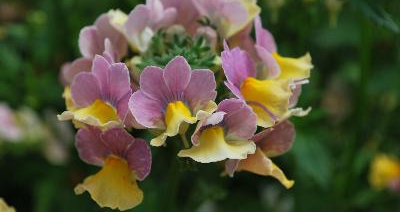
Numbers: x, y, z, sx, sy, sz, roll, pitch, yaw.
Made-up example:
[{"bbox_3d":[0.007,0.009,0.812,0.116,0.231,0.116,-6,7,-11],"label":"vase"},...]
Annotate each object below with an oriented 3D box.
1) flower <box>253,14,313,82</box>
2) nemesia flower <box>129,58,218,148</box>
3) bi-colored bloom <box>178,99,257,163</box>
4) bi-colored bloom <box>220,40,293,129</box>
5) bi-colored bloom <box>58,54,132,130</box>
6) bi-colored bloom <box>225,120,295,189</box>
[{"bbox_3d":[0.025,-0.017,0.272,0.016,0.017,0.021,-7,24,-3],"label":"flower"},{"bbox_3d":[-0.007,-0.001,0.247,0.023,0.023,0.015,2,12,5],"label":"nemesia flower"},{"bbox_3d":[0.005,0.007,0.247,0.021,0.017,0.015,0,19,0],"label":"bi-colored bloom"},{"bbox_3d":[0.016,-0.006,0.254,0.016,0.021,0.021,9,25,31],"label":"bi-colored bloom"},{"bbox_3d":[-0.029,-0.004,0.254,0.019,0.019,0.015,12,17,25],"label":"bi-colored bloom"},{"bbox_3d":[0.017,0.014,0.262,0.017,0.017,0.019,17,21,-12],"label":"bi-colored bloom"}]

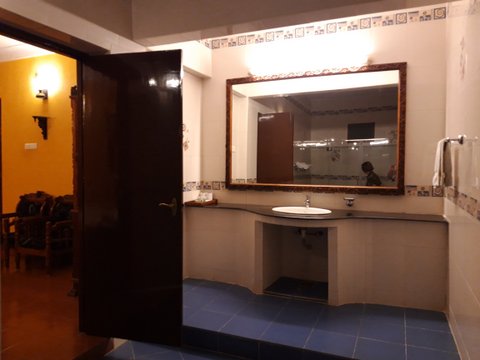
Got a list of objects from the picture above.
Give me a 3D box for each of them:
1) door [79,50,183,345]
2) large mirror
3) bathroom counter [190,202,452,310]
[{"bbox_3d":[-0.823,0.141,2.699,0.857,2.124,0.045,1,3,15],"label":"door"},{"bbox_3d":[0.679,-0.475,3.596,1.772,1.185,0.050,1,3,23],"label":"large mirror"},{"bbox_3d":[0.553,0.669,3.370,2.416,0.743,0.654,1,3,23],"label":"bathroom counter"}]

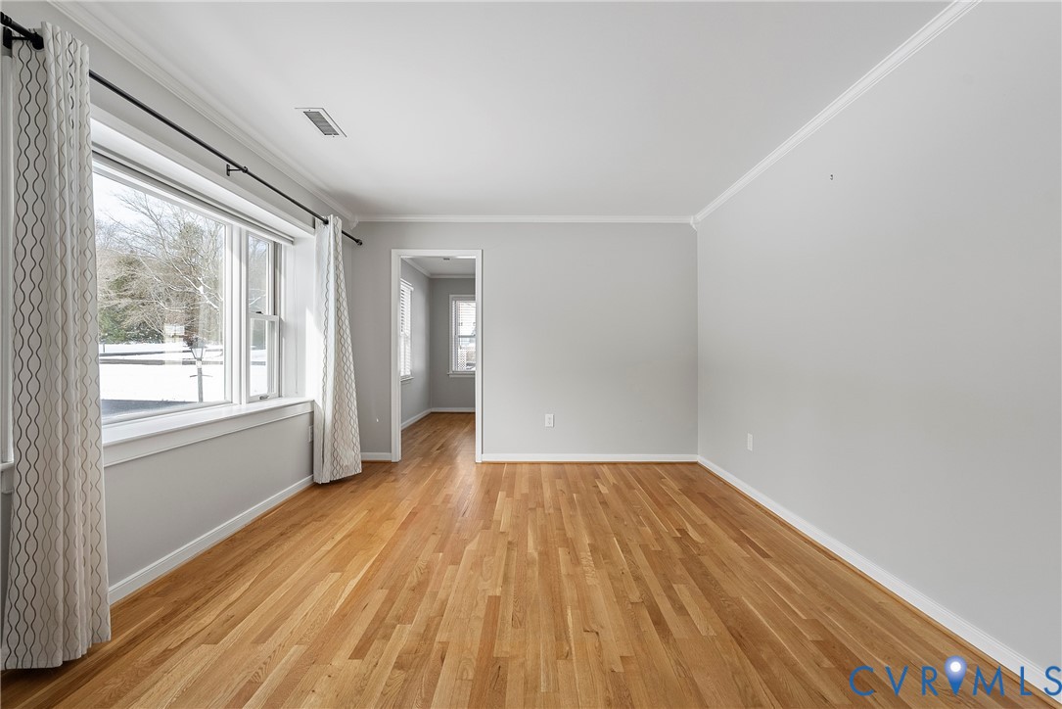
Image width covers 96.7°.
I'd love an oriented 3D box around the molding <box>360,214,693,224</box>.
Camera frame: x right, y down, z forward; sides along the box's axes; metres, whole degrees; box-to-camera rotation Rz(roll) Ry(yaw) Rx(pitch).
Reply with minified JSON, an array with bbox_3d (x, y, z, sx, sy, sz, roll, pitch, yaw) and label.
[{"bbox_3d":[-0.058,-1.333,4.655,3.400,0.068,0.052,0,0,0],"label":"molding"}]

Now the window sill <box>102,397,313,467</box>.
[{"bbox_3d":[-1.927,0.415,2.860,0.380,0.100,2.360,0,0,0],"label":"window sill"}]

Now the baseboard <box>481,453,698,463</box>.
[{"bbox_3d":[0.585,1.033,4.668,2.140,0.090,0.020,0,0,0],"label":"baseboard"}]

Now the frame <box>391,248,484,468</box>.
[{"bbox_3d":[-0.926,0.018,4.730,0.895,2.105,0.135,0,0,0],"label":"frame"}]

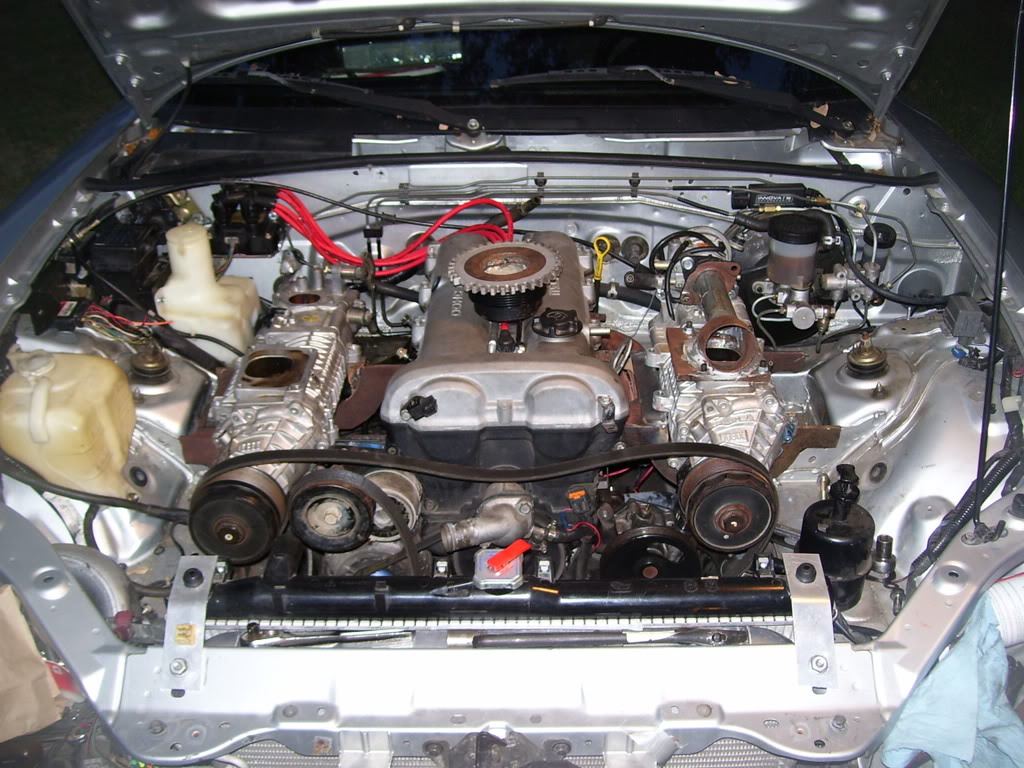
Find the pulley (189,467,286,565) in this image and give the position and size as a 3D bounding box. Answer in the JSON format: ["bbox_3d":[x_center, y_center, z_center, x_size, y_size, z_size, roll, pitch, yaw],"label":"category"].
[{"bbox_3d":[-0.317,0.155,1.233,0.102,0.100,0.050,0,29,0],"label":"pulley"}]

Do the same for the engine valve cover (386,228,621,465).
[{"bbox_3d":[-0.009,-0.068,1.498,0.295,0.135,0.485,0,29,0],"label":"engine valve cover"}]

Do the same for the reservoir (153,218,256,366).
[{"bbox_3d":[-0.448,-0.132,1.552,0.150,0.195,0.140,0,29,0],"label":"reservoir"}]

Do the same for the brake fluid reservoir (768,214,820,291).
[{"bbox_3d":[0.393,-0.184,1.487,0.070,0.086,0.070,0,29,0],"label":"brake fluid reservoir"}]

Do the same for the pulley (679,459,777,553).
[{"bbox_3d":[0.247,0.142,1.221,0.102,0.100,0.050,0,29,0],"label":"pulley"}]

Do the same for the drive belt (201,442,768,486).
[{"bbox_3d":[-0.035,0.092,1.208,0.640,0.048,0.020,0,29,0],"label":"drive belt"}]

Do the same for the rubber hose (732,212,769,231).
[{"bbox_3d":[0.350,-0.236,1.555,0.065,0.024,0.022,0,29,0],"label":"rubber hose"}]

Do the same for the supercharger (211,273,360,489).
[{"bbox_3d":[-0.281,0.022,1.387,0.160,0.160,0.350,0,29,0],"label":"supercharger"}]

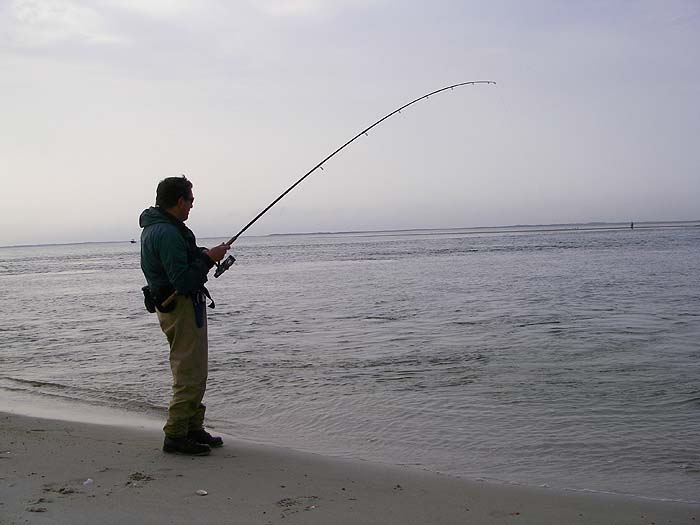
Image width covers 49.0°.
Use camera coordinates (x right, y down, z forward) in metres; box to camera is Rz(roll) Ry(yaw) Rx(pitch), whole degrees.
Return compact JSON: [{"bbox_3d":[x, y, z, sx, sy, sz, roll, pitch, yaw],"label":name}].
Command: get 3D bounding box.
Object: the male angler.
[{"bbox_3d":[-1.067,0.333,4.970,0.580,1.780,0.540,-3,2,-23],"label":"male angler"}]

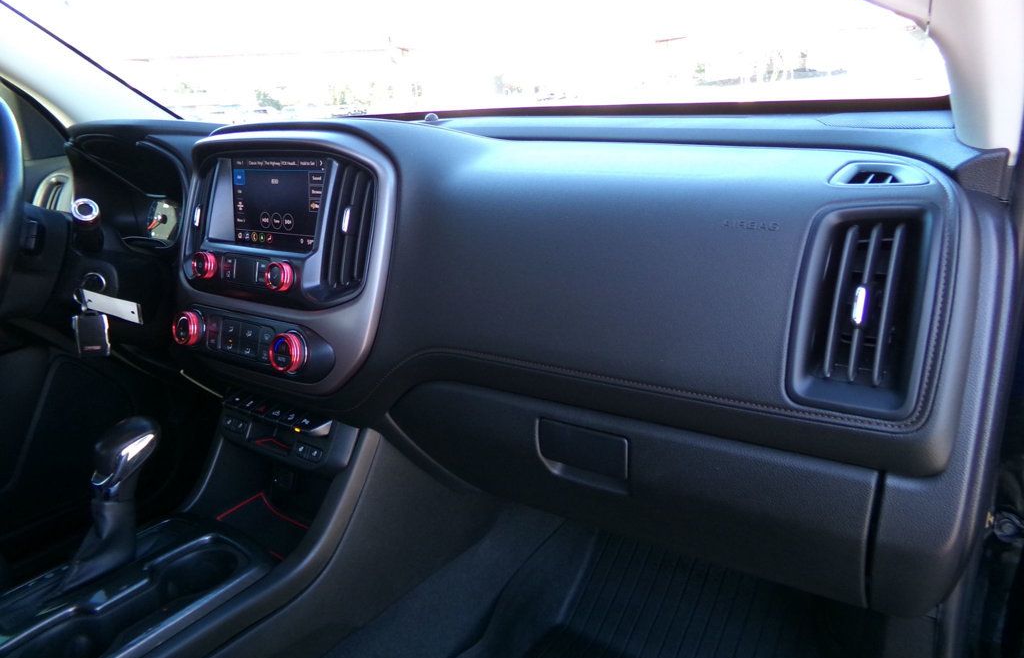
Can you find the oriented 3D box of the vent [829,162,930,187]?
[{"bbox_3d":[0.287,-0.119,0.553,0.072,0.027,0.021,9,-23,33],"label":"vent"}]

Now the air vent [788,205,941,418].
[{"bbox_3d":[0.274,-0.015,0.557,0.092,0.160,0.045,11,6,37],"label":"air vent"}]

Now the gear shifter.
[{"bbox_3d":[-0.455,0.187,0.790,0.052,0.155,0.110,9,8,33],"label":"gear shifter"}]

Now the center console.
[{"bbox_3d":[-0.292,-0.089,0.845,0.365,0.280,0.090,9,7,33],"label":"center console"}]

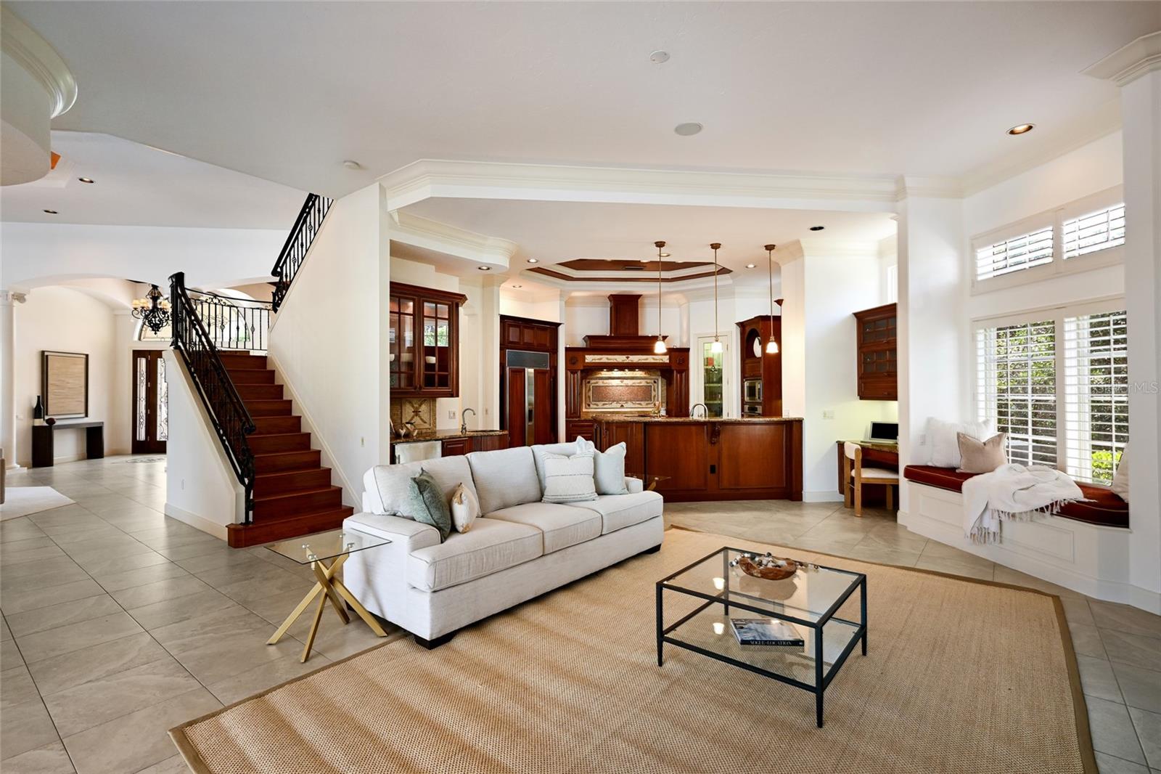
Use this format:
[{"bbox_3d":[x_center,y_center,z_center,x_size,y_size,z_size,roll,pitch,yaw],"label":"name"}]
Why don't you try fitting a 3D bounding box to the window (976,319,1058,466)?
[{"bbox_3d":[3.892,0.072,4.613,0.070,1.240,0.750,0,-1,-7],"label":"window"}]

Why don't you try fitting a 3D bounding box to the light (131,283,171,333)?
[{"bbox_3d":[-8.938,-1.649,10.850,0.780,1.050,0.780,0,0,-5],"label":"light"}]

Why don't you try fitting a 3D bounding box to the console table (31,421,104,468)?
[{"bbox_3d":[-10.470,1.157,10.600,0.360,0.800,1.270,0,0,-6],"label":"console table"}]

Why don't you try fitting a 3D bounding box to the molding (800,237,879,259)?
[{"bbox_3d":[3.364,-1.813,6.700,1.050,0.250,0.150,0,0,-7],"label":"molding"}]

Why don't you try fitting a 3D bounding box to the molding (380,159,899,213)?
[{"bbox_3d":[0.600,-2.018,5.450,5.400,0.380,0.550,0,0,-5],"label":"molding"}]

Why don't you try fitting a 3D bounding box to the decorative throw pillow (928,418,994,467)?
[{"bbox_3d":[3.643,0.547,4.954,0.520,0.500,0.170,-3,-15,22],"label":"decorative throw pillow"}]

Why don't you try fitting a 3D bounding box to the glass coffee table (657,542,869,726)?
[{"bbox_3d":[0.951,1.206,2.678,0.792,0.420,0.804,-1,-1,41],"label":"glass coffee table"}]

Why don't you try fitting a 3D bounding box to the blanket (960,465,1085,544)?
[{"bbox_3d":[3.565,0.986,3.999,0.460,0.640,0.970,0,-1,-7],"label":"blanket"}]

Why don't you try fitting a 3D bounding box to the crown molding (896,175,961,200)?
[{"bbox_3d":[3.449,-1.961,5.083,0.640,0.180,0.180,0,-1,0],"label":"crown molding"}]

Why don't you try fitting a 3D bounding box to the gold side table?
[{"bbox_3d":[-1.465,1.197,3.010,0.480,0.560,0.500,0,-1,38],"label":"gold side table"}]

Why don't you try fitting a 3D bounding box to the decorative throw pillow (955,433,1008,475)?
[{"bbox_3d":[3.929,0.648,5.050,0.450,0.420,0.160,0,-17,12],"label":"decorative throw pillow"}]

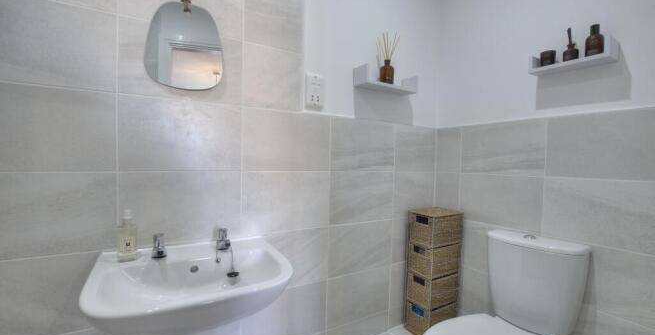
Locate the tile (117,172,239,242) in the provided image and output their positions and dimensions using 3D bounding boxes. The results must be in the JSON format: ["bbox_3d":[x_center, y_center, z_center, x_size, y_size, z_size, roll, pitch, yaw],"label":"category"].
[{"bbox_3d":[-0.510,0.143,0.986,0.393,0.252,0.010,0,1,-30],"label":"tile"}]

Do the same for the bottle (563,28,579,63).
[{"bbox_3d":[0.934,-0.466,1.047,0.047,0.142,0.047,0,1,-30],"label":"bottle"}]

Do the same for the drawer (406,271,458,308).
[{"bbox_3d":[0.583,0.649,1.509,0.237,0.155,0.168,0,2,-30],"label":"drawer"}]

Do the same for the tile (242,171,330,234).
[{"bbox_3d":[-0.169,0.144,1.186,0.396,0.252,0.009,0,2,-30],"label":"tile"}]

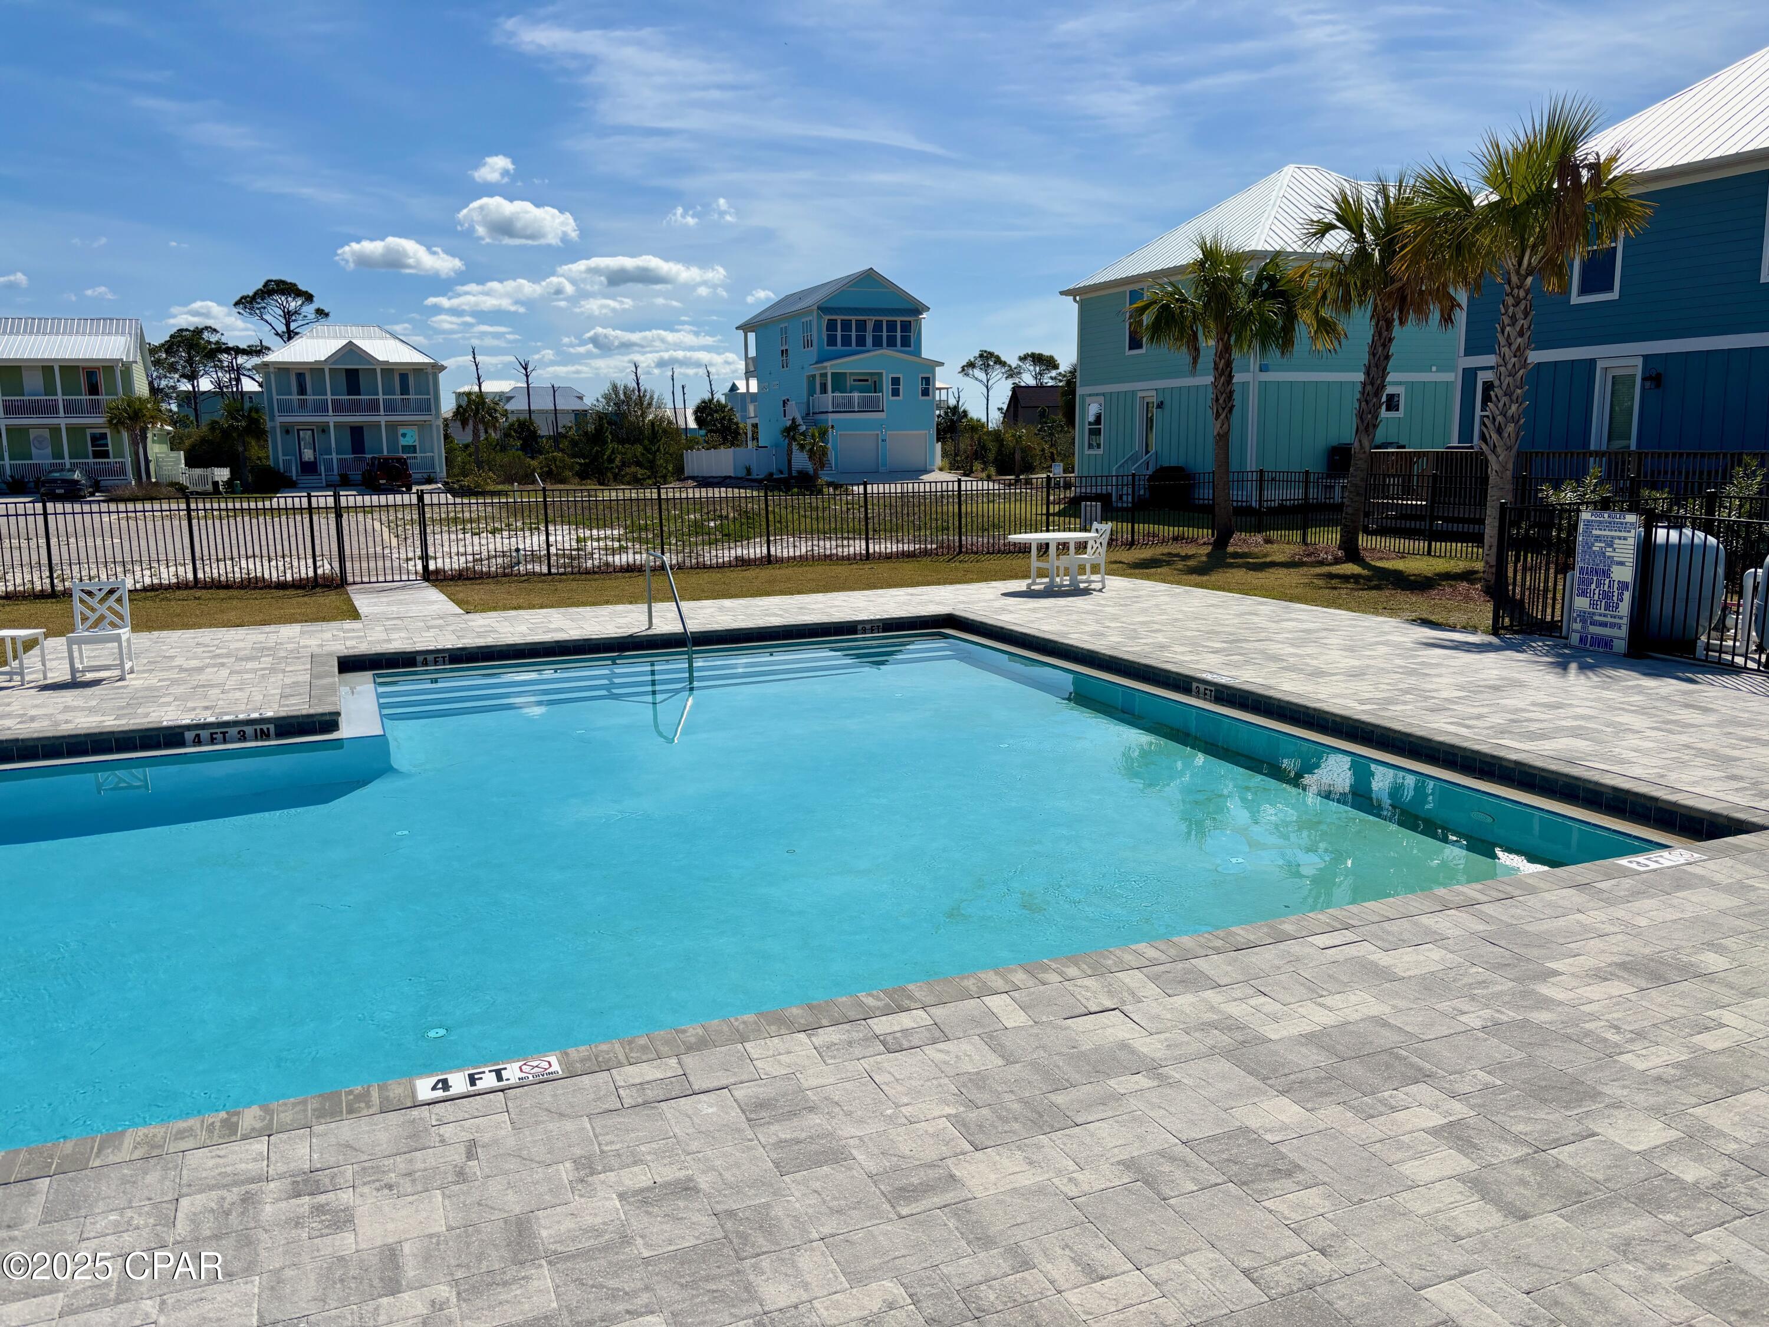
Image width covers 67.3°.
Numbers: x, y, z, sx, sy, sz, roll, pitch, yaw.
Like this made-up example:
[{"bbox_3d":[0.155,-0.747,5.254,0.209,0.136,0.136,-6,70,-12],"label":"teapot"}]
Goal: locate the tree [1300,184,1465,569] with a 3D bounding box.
[{"bbox_3d":[8.177,-4.797,21.783,2.787,6.159,2.787,-5,10,-22],"label":"tree"}]

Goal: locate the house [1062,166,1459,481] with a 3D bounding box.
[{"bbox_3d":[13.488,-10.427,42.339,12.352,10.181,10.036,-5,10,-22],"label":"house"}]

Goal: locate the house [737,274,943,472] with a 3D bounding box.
[{"bbox_3d":[-3.506,-19.780,91.713,8.505,12.758,19.425,-5,10,-21],"label":"house"}]

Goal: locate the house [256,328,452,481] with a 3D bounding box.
[{"bbox_3d":[-30.796,-15.145,77.311,10.152,9.078,11.173,-5,10,-21],"label":"house"}]

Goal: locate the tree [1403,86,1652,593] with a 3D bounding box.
[{"bbox_3d":[8.370,-4.102,17.296,3.238,6.255,3.238,-5,10,-22],"label":"tree"}]

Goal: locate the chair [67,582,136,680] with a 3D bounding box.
[{"bbox_3d":[-7.396,-0.308,12.516,0.460,0.900,0.520,-5,10,-20],"label":"chair"}]

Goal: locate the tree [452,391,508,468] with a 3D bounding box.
[{"bbox_3d":[-23.747,-13.421,77.788,3.236,4.857,3.236,-5,10,-22],"label":"tree"}]

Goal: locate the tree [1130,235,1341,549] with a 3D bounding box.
[{"bbox_3d":[6.449,-4.937,24.415,3.886,5.633,3.886,-5,10,-22],"label":"tree"}]

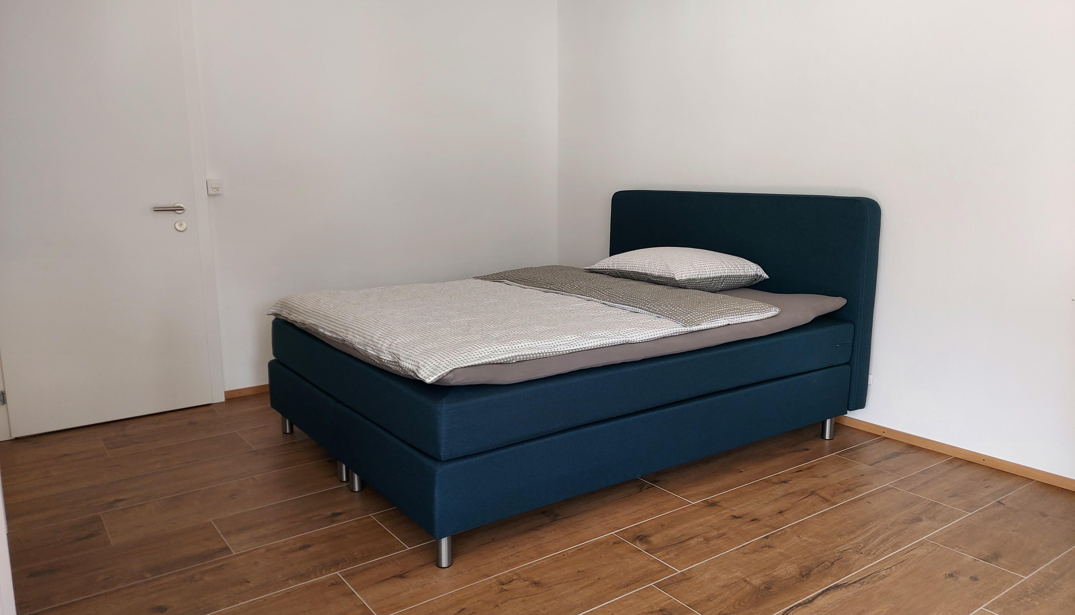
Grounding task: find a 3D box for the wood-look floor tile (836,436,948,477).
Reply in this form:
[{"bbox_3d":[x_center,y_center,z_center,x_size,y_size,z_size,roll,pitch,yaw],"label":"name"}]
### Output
[{"bbox_3d":[1.459,0.612,3.181,0.358,0.010,0.301,-8,12,-34],"label":"wood-look floor tile"}]

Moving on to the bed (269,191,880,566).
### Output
[{"bbox_3d":[0.111,0.050,3.426,2.139,1.043,1.638,-8,12,-34],"label":"bed"}]

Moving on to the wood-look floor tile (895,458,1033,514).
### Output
[{"bbox_3d":[1.587,0.660,2.904,0.469,0.010,0.301,-8,12,-34],"label":"wood-look floor tile"}]

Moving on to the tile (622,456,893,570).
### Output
[{"bbox_3d":[0.824,0.699,2.747,1.195,0.010,0.301,-8,12,-34],"label":"tile"}]

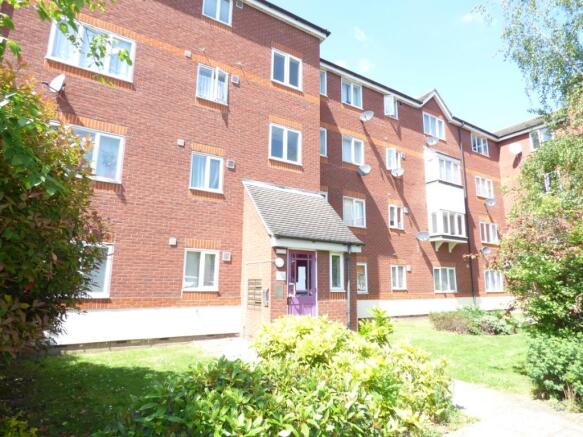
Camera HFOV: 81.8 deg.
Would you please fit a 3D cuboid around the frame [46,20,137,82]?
[{"bbox_3d":[-4.671,-4.012,7.997,1.742,1.148,0.100,7,-13,-31],"label":"frame"}]

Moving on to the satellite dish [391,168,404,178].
[{"bbox_3d":[4.757,-2.036,15.072,0.579,0.477,0.325,-6,-24,32],"label":"satellite dish"}]

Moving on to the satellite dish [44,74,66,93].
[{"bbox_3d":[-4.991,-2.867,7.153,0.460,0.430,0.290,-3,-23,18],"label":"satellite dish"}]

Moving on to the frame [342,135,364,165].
[{"bbox_3d":[2.639,-2.855,14.344,1.189,1.179,0.100,7,-12,-30],"label":"frame"}]

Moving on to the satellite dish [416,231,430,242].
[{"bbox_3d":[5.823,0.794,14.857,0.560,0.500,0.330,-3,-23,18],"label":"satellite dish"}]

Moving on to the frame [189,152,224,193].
[{"bbox_3d":[-2.235,-1.222,9.027,0.899,1.015,0.100,7,-13,-31],"label":"frame"}]

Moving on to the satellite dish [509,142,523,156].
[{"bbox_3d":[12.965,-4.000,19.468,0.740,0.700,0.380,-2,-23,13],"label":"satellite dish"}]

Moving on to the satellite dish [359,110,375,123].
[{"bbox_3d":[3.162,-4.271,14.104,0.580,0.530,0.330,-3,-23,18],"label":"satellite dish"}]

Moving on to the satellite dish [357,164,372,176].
[{"bbox_3d":[3.063,-2.029,14.035,0.579,0.477,0.325,-6,-24,32],"label":"satellite dish"}]

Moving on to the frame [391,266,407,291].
[{"bbox_3d":[4.564,2.508,14.234,0.920,0.981,0.100,7,-13,-31],"label":"frame"}]

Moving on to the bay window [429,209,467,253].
[{"bbox_3d":[7.772,0.648,16.586,2.081,1.898,0.650,7,-12,-30],"label":"bay window"}]

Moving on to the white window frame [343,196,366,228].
[{"bbox_3d":[2.526,-0.233,13.448,1.181,1.110,0.100,7,-13,-31],"label":"white window frame"}]

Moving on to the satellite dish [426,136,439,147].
[{"bbox_3d":[7.119,-3.880,16.969,0.579,0.477,0.325,-6,-24,32],"label":"satellite dish"}]

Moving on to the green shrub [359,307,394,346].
[{"bbox_3d":[1.867,2.421,7.391,0.760,0.942,0.700,-2,-11,14],"label":"green shrub"}]

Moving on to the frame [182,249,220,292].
[{"bbox_3d":[-2.337,1.365,8.826,0.926,1.067,0.100,7,-12,-30],"label":"frame"}]

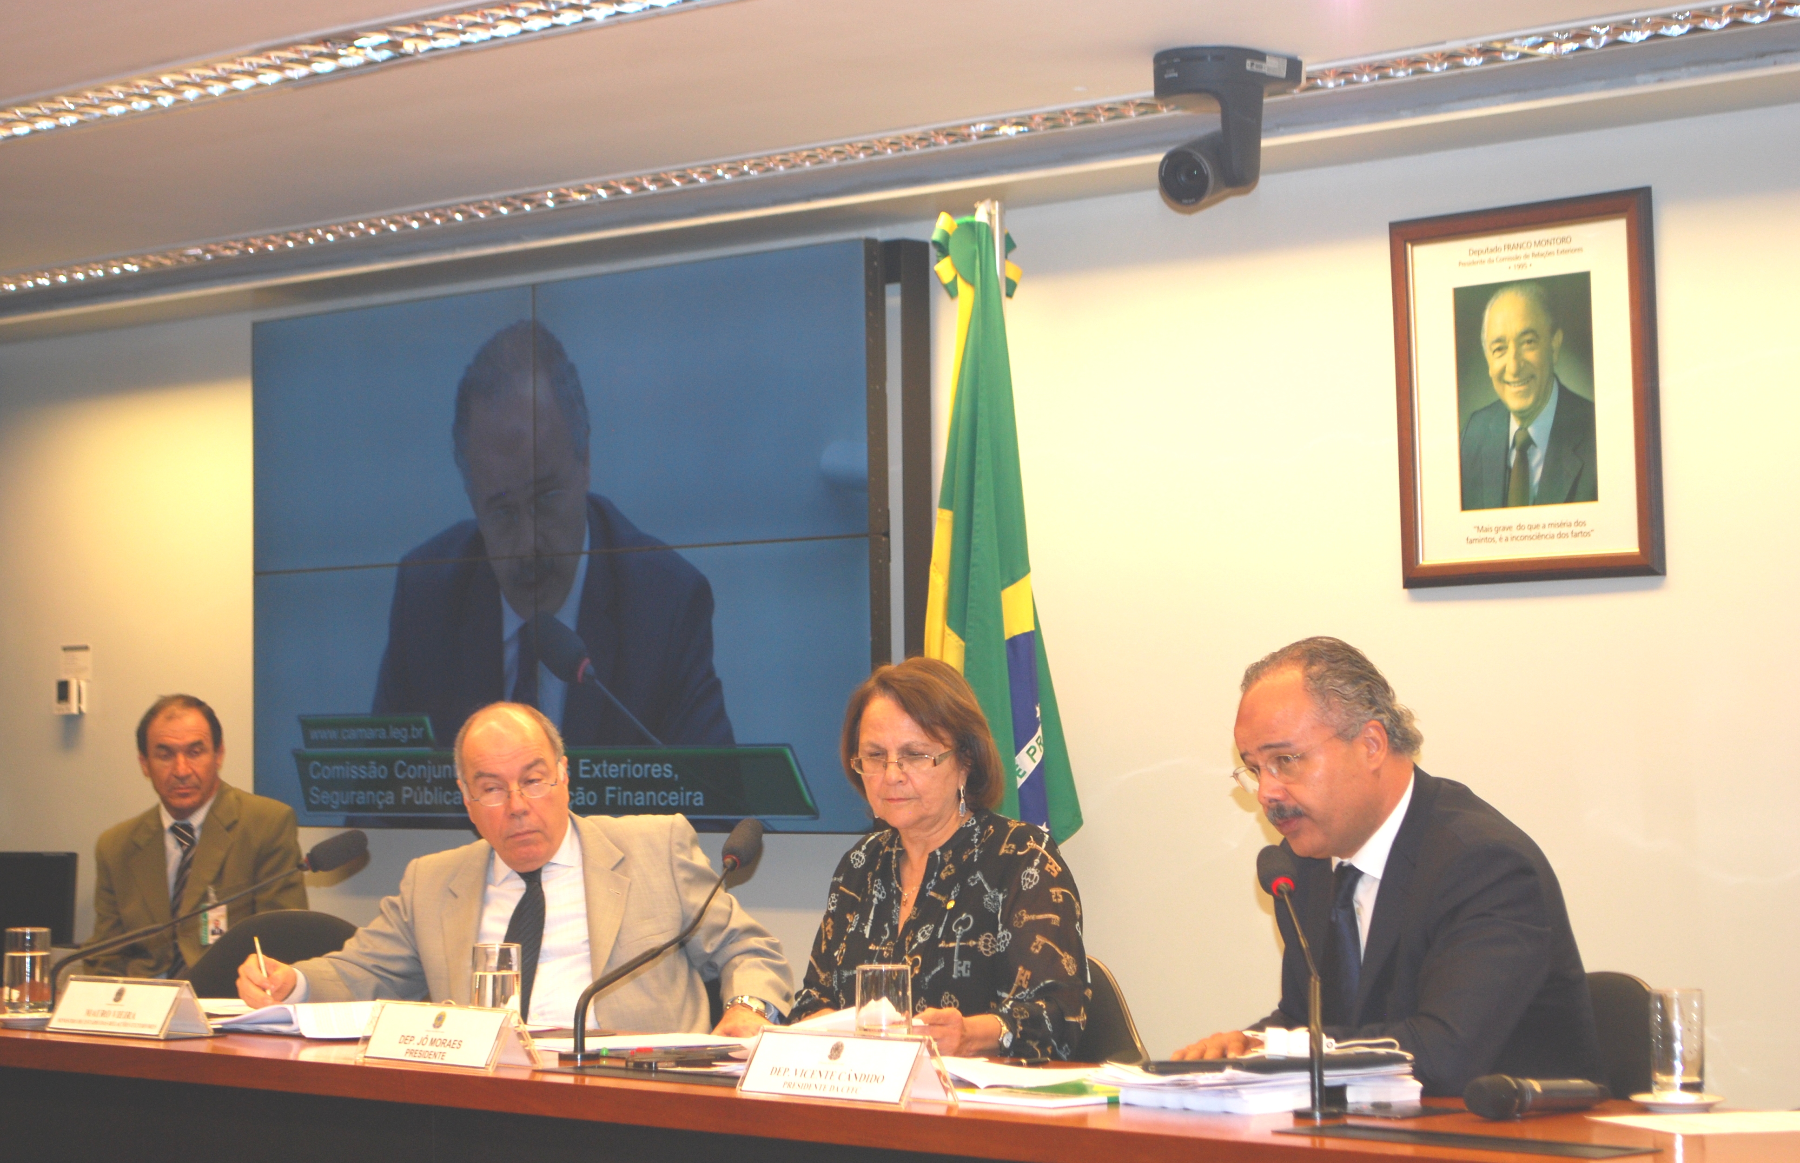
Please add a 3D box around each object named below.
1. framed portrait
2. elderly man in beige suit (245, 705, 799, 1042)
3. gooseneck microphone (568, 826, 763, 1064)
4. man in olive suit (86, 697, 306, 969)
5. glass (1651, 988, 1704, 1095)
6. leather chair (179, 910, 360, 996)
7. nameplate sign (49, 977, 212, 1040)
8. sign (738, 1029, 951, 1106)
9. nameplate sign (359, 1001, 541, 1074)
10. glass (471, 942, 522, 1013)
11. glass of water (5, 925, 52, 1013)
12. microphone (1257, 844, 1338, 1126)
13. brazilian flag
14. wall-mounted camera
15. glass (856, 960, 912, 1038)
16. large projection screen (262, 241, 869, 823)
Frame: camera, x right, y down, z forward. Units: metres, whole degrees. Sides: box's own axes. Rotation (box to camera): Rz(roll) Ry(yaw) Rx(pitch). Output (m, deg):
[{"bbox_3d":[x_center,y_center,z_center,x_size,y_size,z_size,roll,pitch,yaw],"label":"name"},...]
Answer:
[{"bbox_3d":[1.078,-0.325,7.092,0.035,0.655,0.555,1,-3,-45],"label":"framed portrait"},{"bbox_3d":[-0.540,0.780,5.771,0.820,1.220,0.720,-2,-3,35],"label":"elderly man in beige suit"},{"bbox_3d":[-0.314,0.471,5.438,0.057,0.302,0.370,-3,-3,41],"label":"gooseneck microphone"},{"bbox_3d":[-1.583,0.873,8.442,0.520,1.280,0.800,-2,-2,23],"label":"man in olive suit"},{"bbox_3d":[0.849,0.506,4.483,0.059,0.118,0.059,-1,-2,0],"label":"glass"},{"bbox_3d":[-1.115,0.988,6.736,0.560,0.880,0.580,-2,-3,35],"label":"leather chair"},{"bbox_3d":[-1.106,0.609,5.888,0.079,0.075,0.300,1,-3,-44],"label":"nameplate sign"},{"bbox_3d":[-0.062,0.552,4.694,0.079,0.075,0.300,1,-3,-40],"label":"sign"},{"bbox_3d":[-0.579,0.584,5.262,0.250,0.077,0.090,-3,-3,43],"label":"nameplate sign"},{"bbox_3d":[-0.555,0.564,5.658,0.068,0.125,0.068,-1,-2,0],"label":"glass"},{"bbox_3d":[-1.308,0.585,6.162,0.068,0.125,0.068,1,-3,-44],"label":"glass of water"},{"bbox_3d":[0.441,0.436,4.547,0.058,0.285,0.350,-1,-2,-3],"label":"microphone"},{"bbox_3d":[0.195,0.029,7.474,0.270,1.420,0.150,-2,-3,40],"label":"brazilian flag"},{"bbox_3d":[0.506,-0.702,6.350,0.180,0.240,0.200,-2,-3,35],"label":"wall-mounted camera"},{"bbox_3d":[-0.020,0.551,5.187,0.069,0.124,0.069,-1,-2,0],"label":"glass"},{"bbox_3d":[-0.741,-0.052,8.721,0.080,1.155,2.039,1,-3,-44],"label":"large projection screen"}]

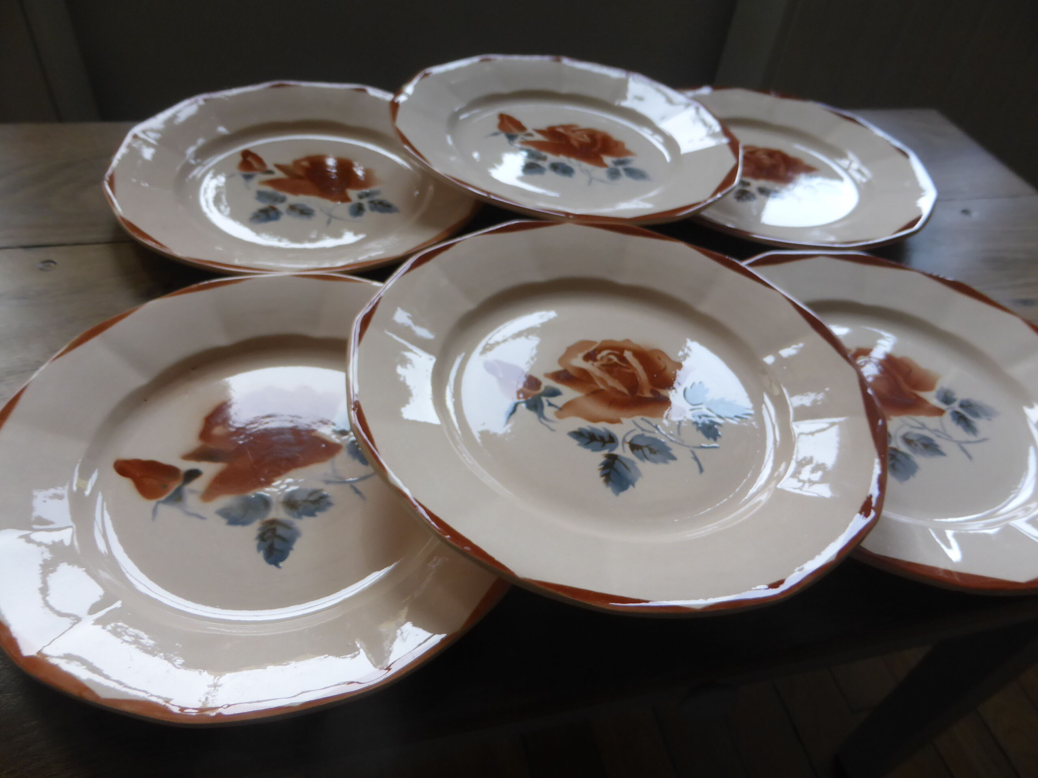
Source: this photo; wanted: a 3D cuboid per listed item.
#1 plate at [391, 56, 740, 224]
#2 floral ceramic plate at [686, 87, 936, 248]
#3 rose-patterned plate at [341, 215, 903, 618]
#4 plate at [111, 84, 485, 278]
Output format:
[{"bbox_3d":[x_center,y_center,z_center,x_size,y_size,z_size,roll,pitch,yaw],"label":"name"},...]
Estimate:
[{"bbox_3d":[0.033,-0.171,0.516,0.238,0.025,0.238,5,44,-5],"label":"plate"},{"bbox_3d":[0.190,-0.166,0.570,0.234,0.025,0.234,3,46,-3],"label":"floral ceramic plate"},{"bbox_3d":[0.043,-0.001,0.343,0.238,0.025,0.238,5,44,-5],"label":"rose-patterned plate"},{"bbox_3d":[-0.141,-0.140,0.500,0.240,0.025,0.240,3,46,-3],"label":"plate"}]

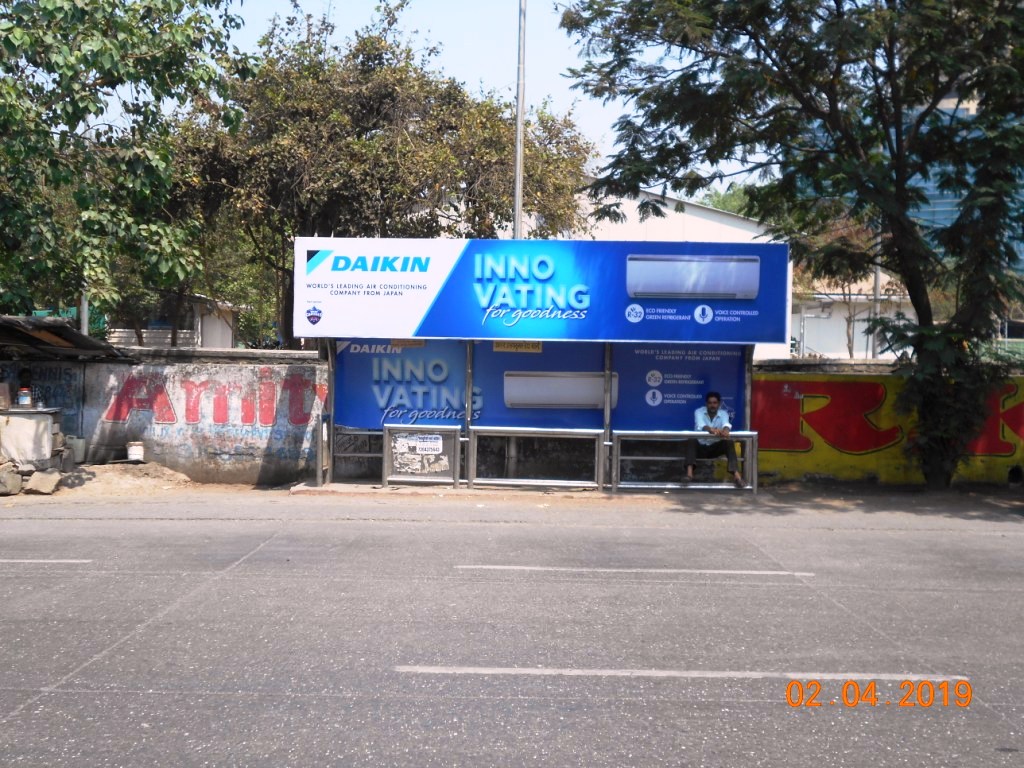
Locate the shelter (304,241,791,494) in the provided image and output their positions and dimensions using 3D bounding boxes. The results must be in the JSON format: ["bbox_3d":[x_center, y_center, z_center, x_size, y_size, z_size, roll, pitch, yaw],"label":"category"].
[{"bbox_3d":[0.380,-0.220,15.350,6.250,3.200,1.500,1,0,0],"label":"shelter"}]

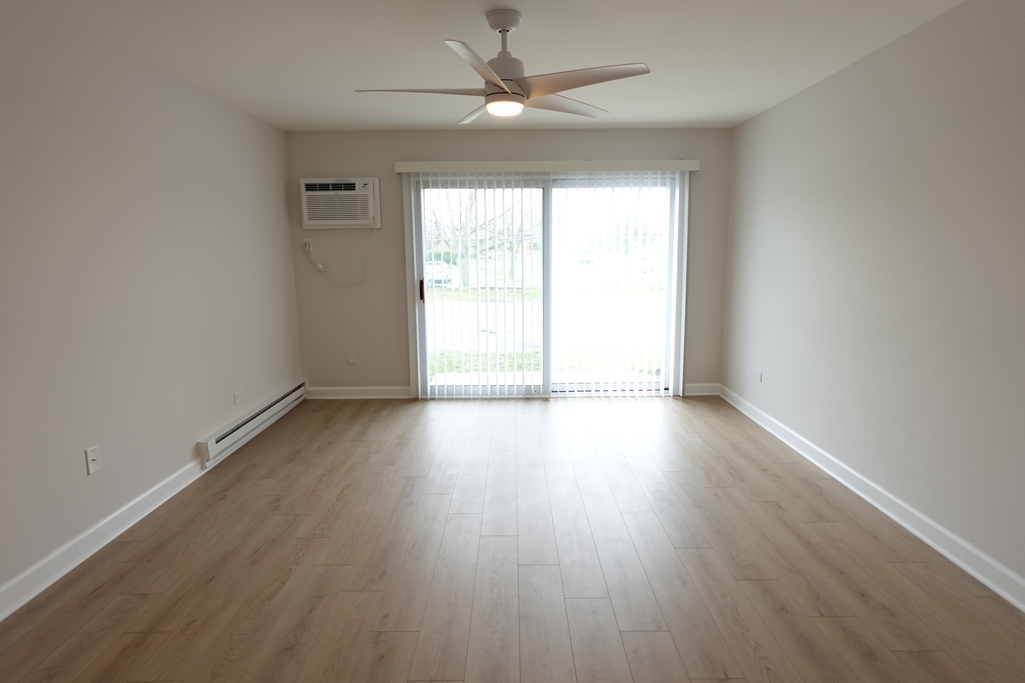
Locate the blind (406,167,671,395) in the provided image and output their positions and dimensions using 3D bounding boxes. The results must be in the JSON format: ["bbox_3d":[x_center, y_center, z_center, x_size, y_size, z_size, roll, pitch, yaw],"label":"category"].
[{"bbox_3d":[0.298,-0.502,5.186,2.385,2.080,0.090,-1,9,0],"label":"blind"}]

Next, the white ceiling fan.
[{"bbox_3d":[-0.054,-1.265,2.615,1.320,0.433,1.320,-1,9,0],"label":"white ceiling fan"}]

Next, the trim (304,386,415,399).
[{"bbox_3d":[-1.478,0.488,5.405,1.017,0.117,0.020,-1,9,0],"label":"trim"}]

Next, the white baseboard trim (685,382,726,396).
[{"bbox_3d":[1.806,0.458,5.414,0.335,0.118,0.020,-1,9,0],"label":"white baseboard trim"}]

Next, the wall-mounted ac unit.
[{"bbox_3d":[-1.536,-1.235,5.095,0.705,0.447,0.090,-1,9,0],"label":"wall-mounted ac unit"}]

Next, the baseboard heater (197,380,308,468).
[{"bbox_3d":[-1.949,0.583,4.476,0.070,0.178,1.792,-1,9,0],"label":"baseboard heater"}]

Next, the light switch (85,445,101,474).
[{"bbox_3d":[-1.973,0.562,2.688,0.014,0.117,0.073,-1,9,0],"label":"light switch"}]

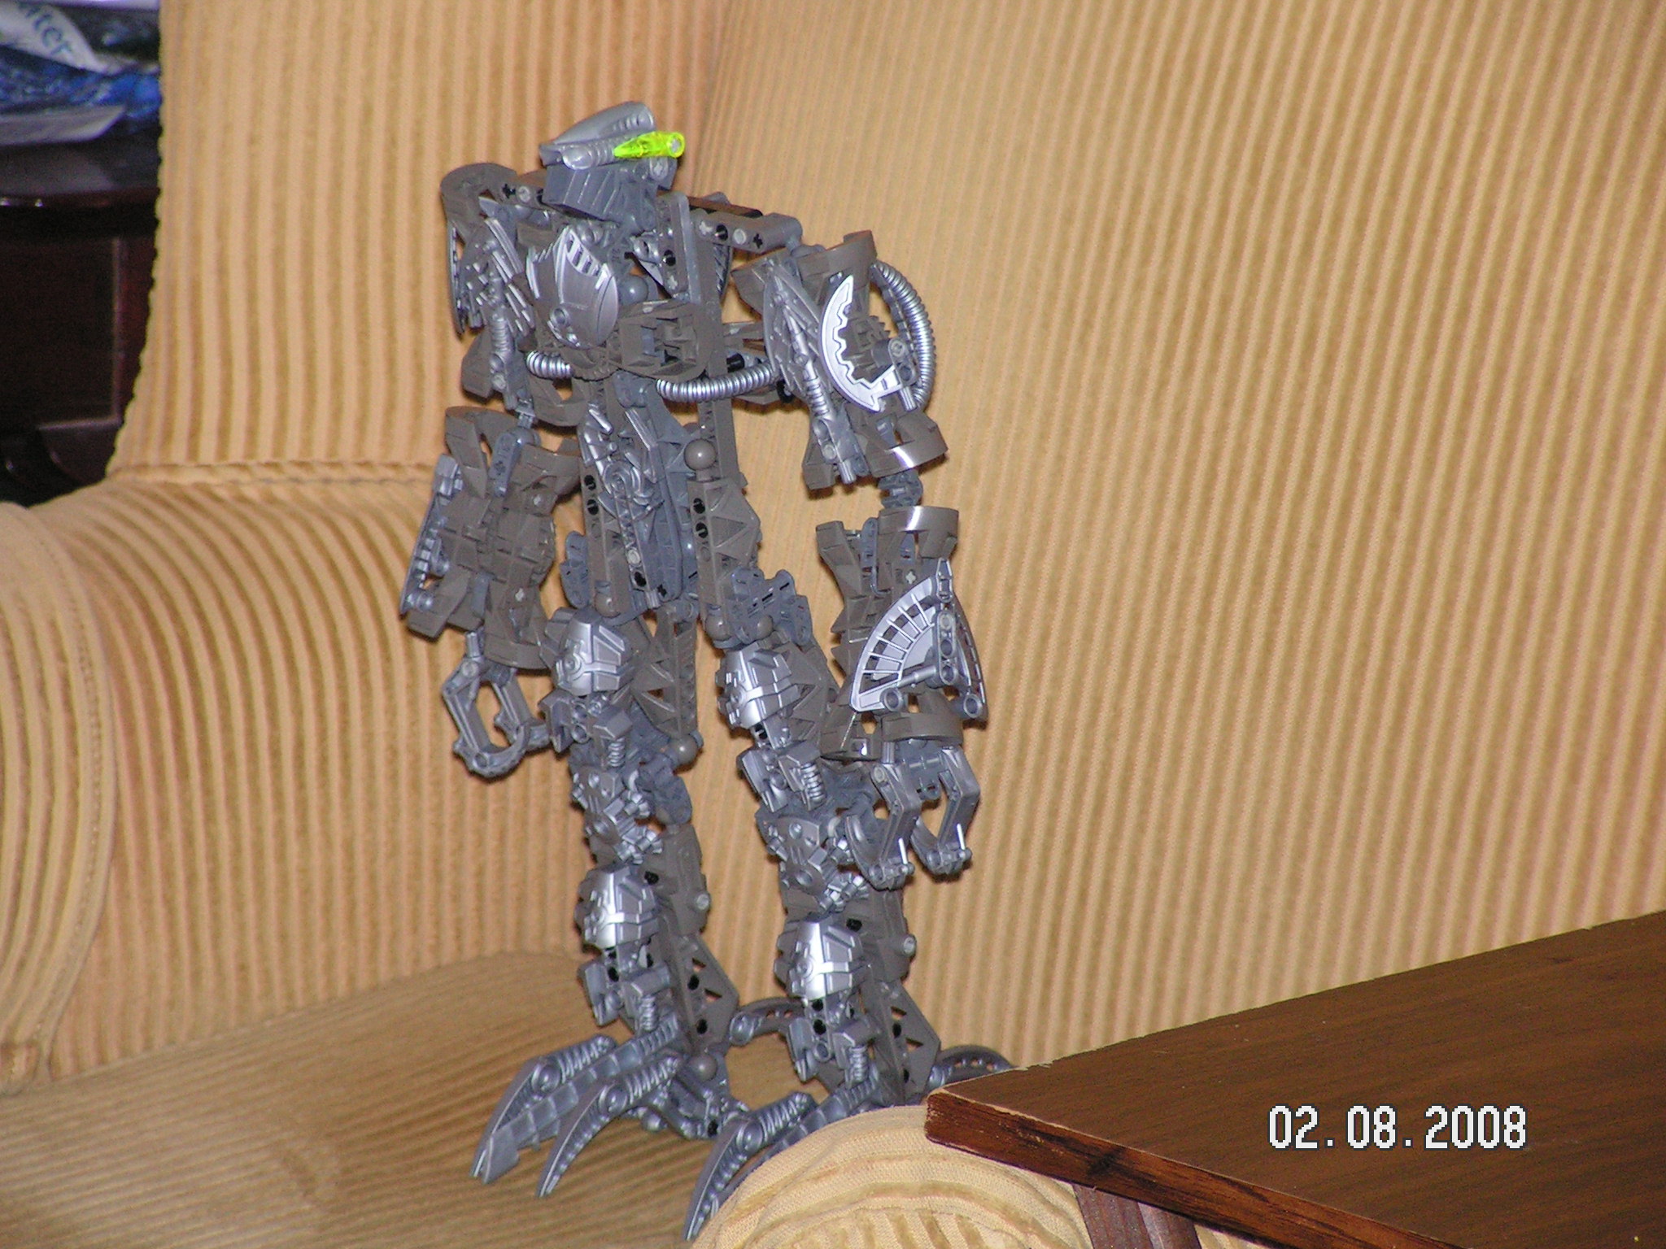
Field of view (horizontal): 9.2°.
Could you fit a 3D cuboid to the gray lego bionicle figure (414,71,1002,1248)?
[{"bbox_3d":[-0.035,0.004,3.230,0.148,0.352,0.210,-15,20,-41],"label":"gray lego bionicle figure"}]

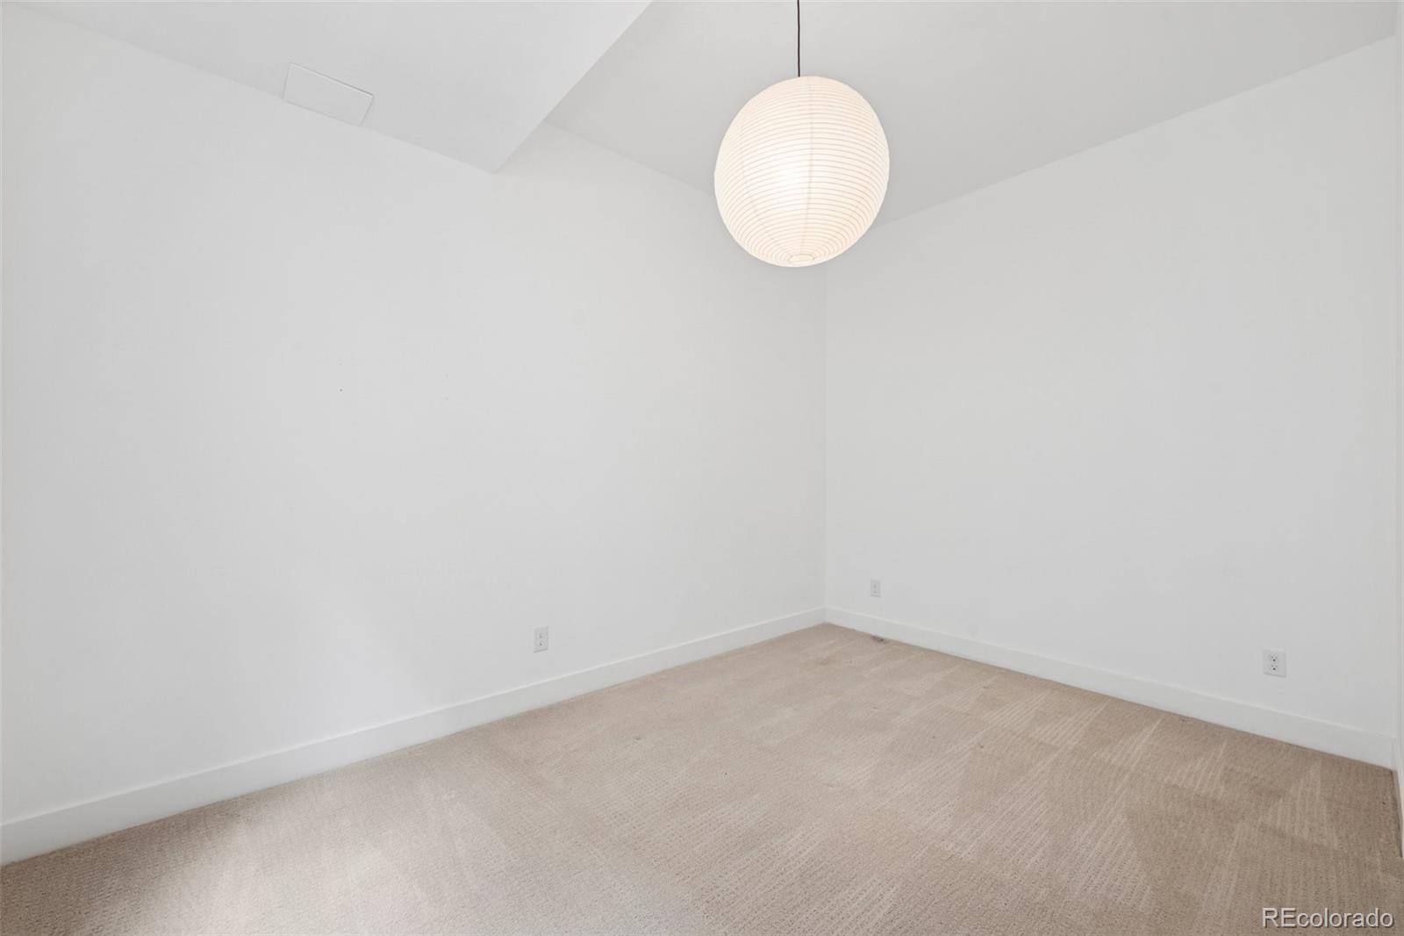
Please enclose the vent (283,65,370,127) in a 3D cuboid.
[{"bbox_3d":[-1.339,-1.322,1.957,0.242,0.020,0.235,1,-1,-41],"label":"vent"}]

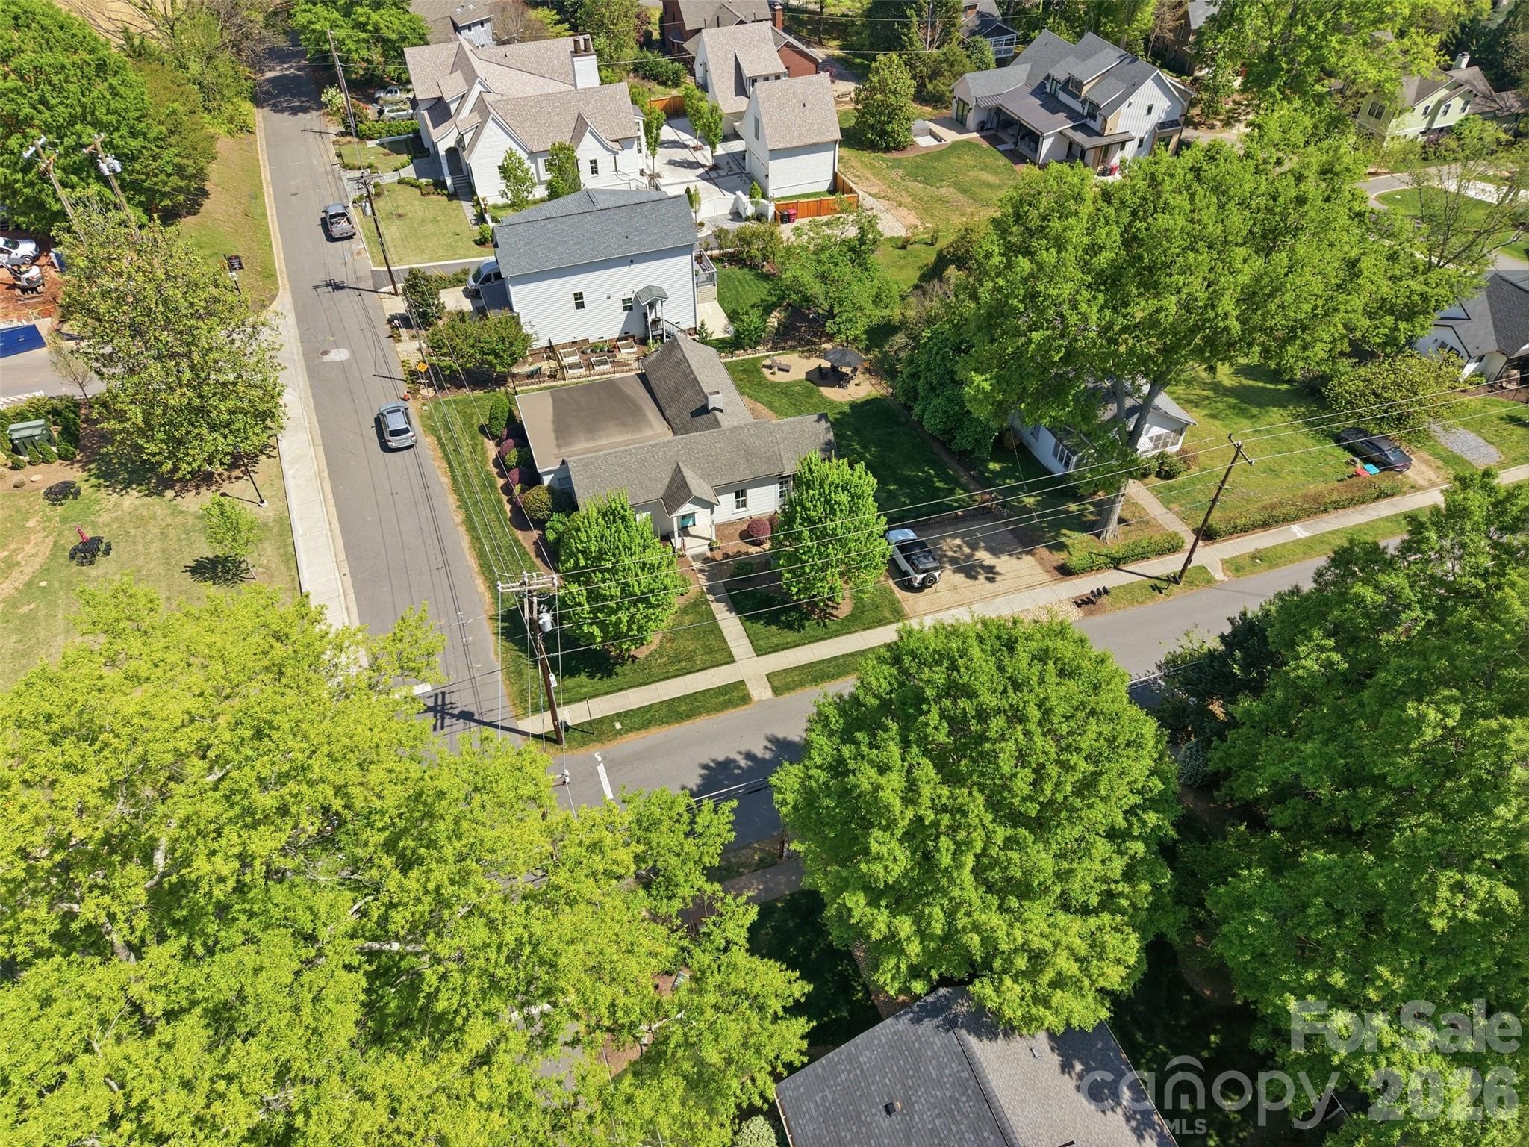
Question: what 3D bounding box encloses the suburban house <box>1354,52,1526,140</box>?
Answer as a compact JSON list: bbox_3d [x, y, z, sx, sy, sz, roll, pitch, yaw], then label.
[{"bbox_3d":[73.477,-51.634,116.332,18.000,8.200,9.500,-13,48,-13],"label":"suburban house"}]

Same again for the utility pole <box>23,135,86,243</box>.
[{"bbox_3d":[-53.745,-28.104,81.913,0.600,10.800,2.900,2,47,1],"label":"utility pole"}]

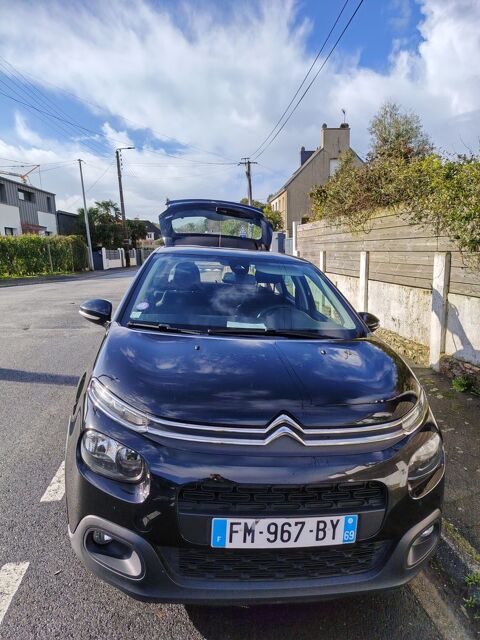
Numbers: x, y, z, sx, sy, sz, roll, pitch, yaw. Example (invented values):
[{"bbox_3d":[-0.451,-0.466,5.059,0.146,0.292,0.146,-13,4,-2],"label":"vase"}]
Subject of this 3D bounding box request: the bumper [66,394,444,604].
[{"bbox_3d":[0.127,0.706,1.800,1.740,0.635,0.600,2,8,-8],"label":"bumper"}]

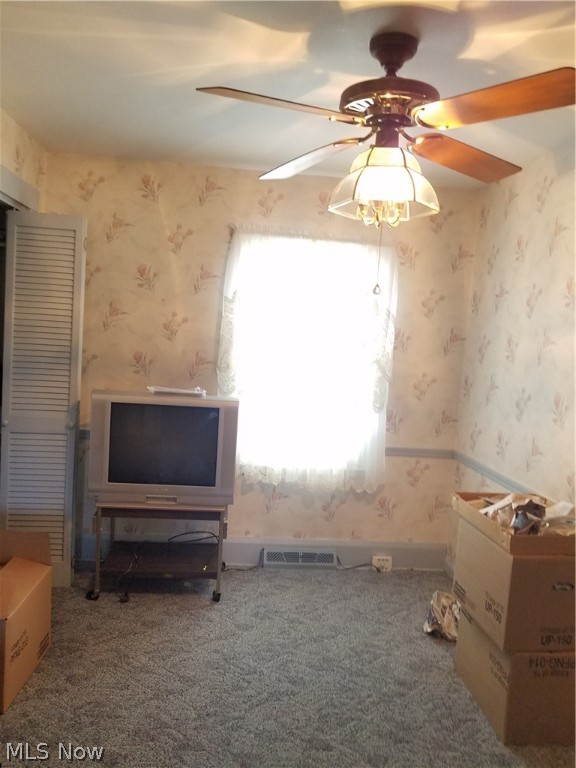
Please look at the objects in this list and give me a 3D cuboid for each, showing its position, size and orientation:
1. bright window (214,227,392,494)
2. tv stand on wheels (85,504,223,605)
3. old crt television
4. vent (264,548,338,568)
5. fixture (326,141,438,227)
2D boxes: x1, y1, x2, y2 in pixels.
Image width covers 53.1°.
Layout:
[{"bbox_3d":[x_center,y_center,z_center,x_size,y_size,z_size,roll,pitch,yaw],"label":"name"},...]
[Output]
[{"bbox_3d":[0.117,-0.127,3.506,1.070,1.580,0.100,3,5,-6],"label":"bright window"},{"bbox_3d":[-0.702,0.875,3.276,0.690,0.540,0.460,3,5,-6],"label":"tv stand on wheels"},{"bbox_3d":[-0.662,0.318,3.208,0.740,0.555,0.480,3,5,-6],"label":"old crt television"},{"bbox_3d":[0.076,1.101,3.630,0.465,0.122,0.065,3,5,-6],"label":"vent"},{"bbox_3d":[0.327,-0.654,1.919,0.370,0.260,0.345,4,5,6],"label":"fixture"}]

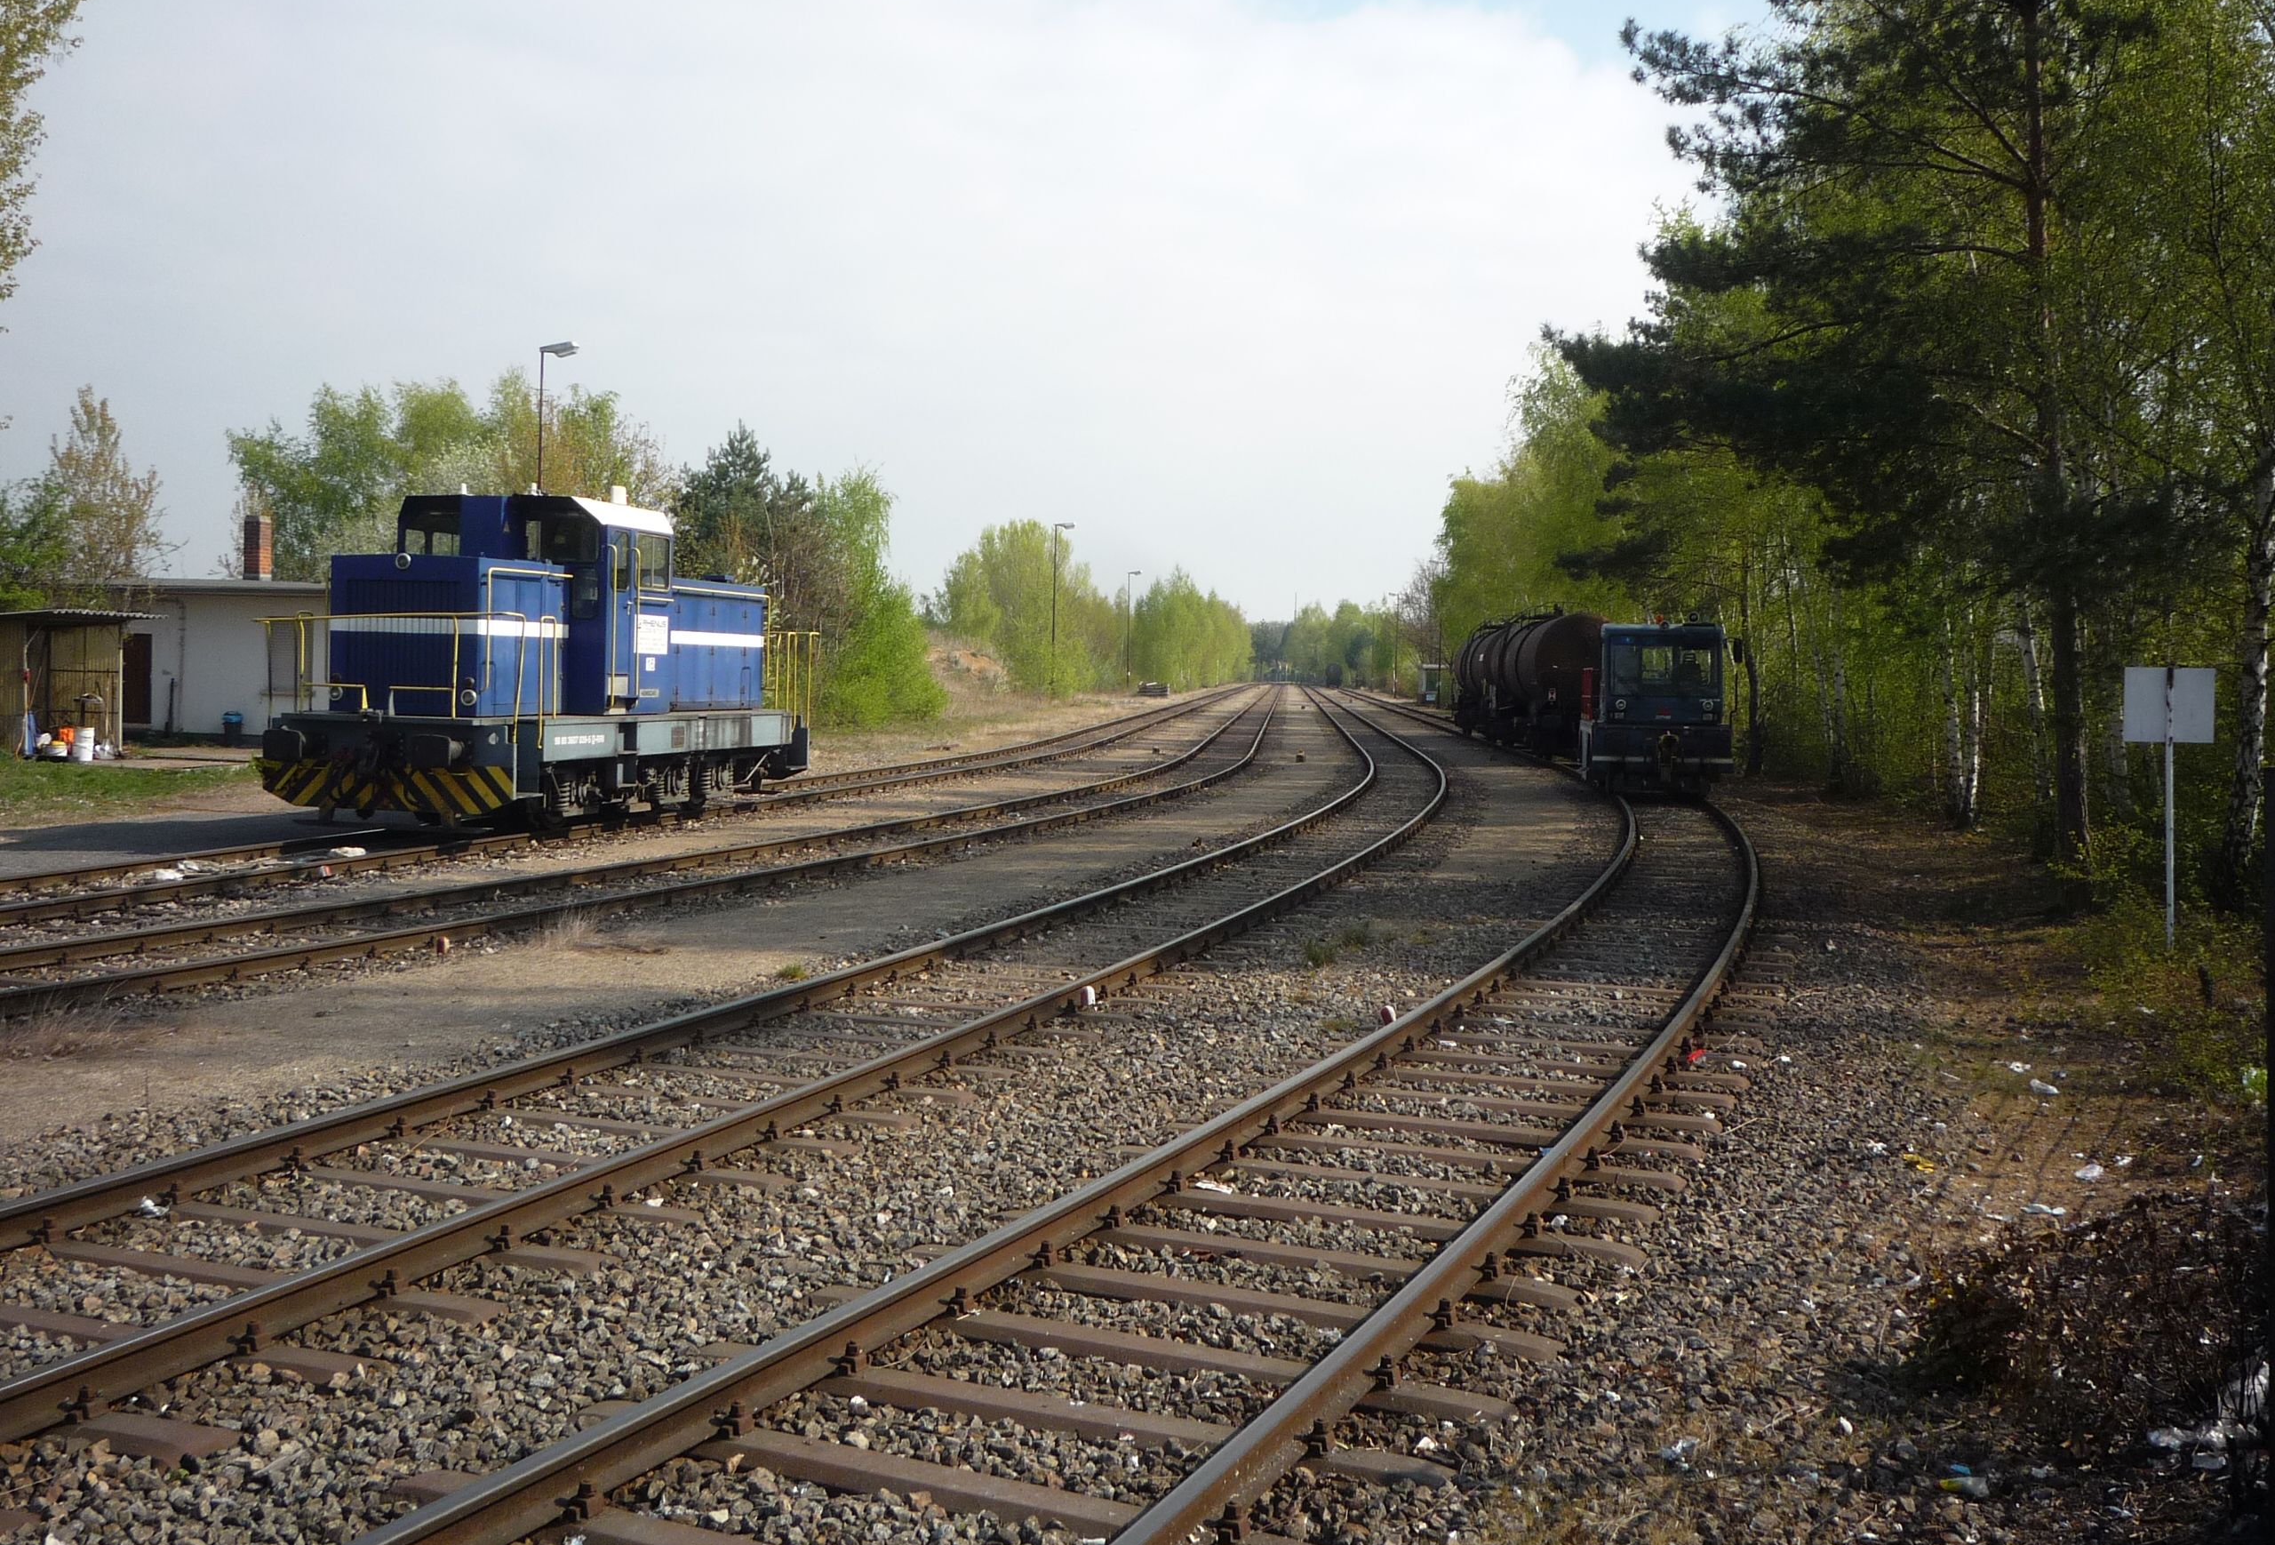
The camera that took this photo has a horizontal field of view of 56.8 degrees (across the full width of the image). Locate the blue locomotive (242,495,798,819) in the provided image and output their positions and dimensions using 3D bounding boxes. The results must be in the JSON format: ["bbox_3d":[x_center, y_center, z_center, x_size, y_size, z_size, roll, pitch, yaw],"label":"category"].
[{"bbox_3d":[-7.021,-1.396,26.521,2.950,3.970,9.700,2,3,13],"label":"blue locomotive"}]

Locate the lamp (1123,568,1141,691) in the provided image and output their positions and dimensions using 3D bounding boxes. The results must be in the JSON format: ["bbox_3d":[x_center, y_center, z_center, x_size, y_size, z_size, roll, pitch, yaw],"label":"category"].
[{"bbox_3d":[-0.327,-11.800,175.629,1.200,10.114,0.350,2,3,3],"label":"lamp"}]

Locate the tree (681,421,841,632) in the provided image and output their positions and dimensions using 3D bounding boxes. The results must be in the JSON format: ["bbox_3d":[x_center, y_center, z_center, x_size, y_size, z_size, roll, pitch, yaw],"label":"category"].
[{"bbox_3d":[-12.792,-6.747,70.769,5.400,9.820,5.400,2,3,0],"label":"tree"}]

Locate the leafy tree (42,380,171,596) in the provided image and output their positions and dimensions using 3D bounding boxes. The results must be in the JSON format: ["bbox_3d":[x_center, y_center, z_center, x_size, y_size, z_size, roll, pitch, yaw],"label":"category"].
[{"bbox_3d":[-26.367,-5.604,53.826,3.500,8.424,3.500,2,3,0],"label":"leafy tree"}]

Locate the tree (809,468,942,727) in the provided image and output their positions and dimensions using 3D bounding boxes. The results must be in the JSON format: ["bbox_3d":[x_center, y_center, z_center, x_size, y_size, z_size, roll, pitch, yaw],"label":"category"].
[{"bbox_3d":[-8.604,-5.749,68.811,4.400,8.281,4.400,2,3,0],"label":"tree"}]

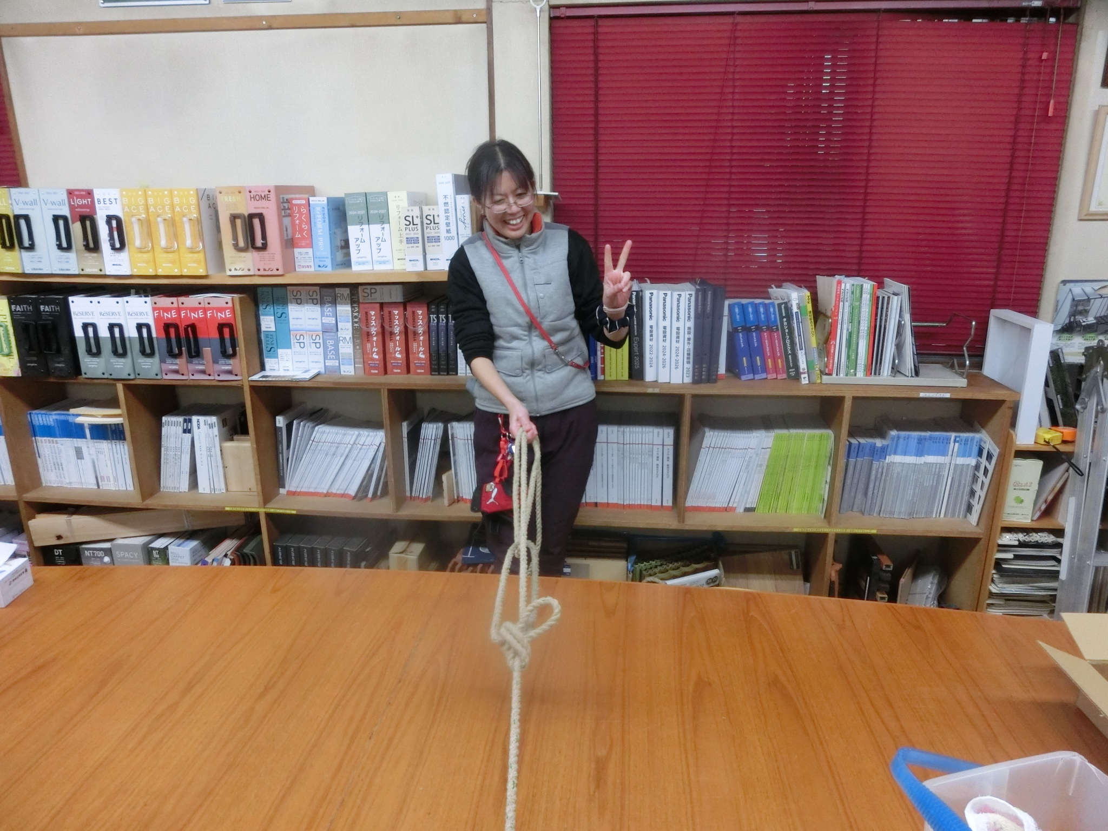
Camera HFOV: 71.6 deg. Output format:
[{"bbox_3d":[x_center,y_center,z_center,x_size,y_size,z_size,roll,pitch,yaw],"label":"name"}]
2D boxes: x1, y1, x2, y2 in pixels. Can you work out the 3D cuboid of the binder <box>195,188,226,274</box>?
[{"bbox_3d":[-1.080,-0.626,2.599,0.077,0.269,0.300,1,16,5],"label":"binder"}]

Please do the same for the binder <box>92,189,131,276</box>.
[{"bbox_3d":[-1.407,-0.631,2.618,0.087,0.270,0.322,1,16,5],"label":"binder"}]

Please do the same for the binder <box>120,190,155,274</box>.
[{"bbox_3d":[-1.351,-0.636,2.651,0.086,0.275,0.305,2,16,6],"label":"binder"}]

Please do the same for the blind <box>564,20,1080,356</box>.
[{"bbox_3d":[0.812,-0.765,2.575,1.645,1.088,0.040,2,16,6],"label":"blind"}]

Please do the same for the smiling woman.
[{"bbox_3d":[-0.043,0.081,2.067,0.474,1.567,0.440,0,16,0],"label":"smiling woman"}]

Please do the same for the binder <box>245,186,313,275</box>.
[{"bbox_3d":[-0.895,-0.622,2.566,0.095,0.274,0.332,1,16,5],"label":"binder"}]

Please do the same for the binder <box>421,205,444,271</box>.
[{"bbox_3d":[-0.368,-0.592,2.541,0.055,0.198,0.250,1,16,5],"label":"binder"}]

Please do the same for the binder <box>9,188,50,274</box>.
[{"bbox_3d":[-1.689,-0.639,2.648,0.096,0.267,0.322,1,16,5],"label":"binder"}]

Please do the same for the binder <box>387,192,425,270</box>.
[{"bbox_3d":[-0.492,-0.637,2.633,0.064,0.249,0.225,2,16,6],"label":"binder"}]

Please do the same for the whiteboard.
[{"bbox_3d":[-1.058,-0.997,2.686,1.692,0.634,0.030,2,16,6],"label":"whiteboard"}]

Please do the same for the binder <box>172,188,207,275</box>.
[{"bbox_3d":[-1.148,-0.624,2.595,0.087,0.269,0.322,1,16,5],"label":"binder"}]

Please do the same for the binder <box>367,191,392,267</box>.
[{"bbox_3d":[-0.546,-0.624,2.581,0.068,0.243,0.242,1,16,5],"label":"binder"}]

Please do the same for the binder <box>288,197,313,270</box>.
[{"bbox_3d":[-0.827,-0.632,2.670,0.062,0.239,0.225,2,16,6],"label":"binder"}]

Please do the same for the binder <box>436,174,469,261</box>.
[{"bbox_3d":[-0.317,-0.640,2.535,0.052,0.292,0.265,1,16,5],"label":"binder"}]

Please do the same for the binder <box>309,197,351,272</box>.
[{"bbox_3d":[-0.764,-0.631,2.663,0.060,0.238,0.225,2,16,6],"label":"binder"}]

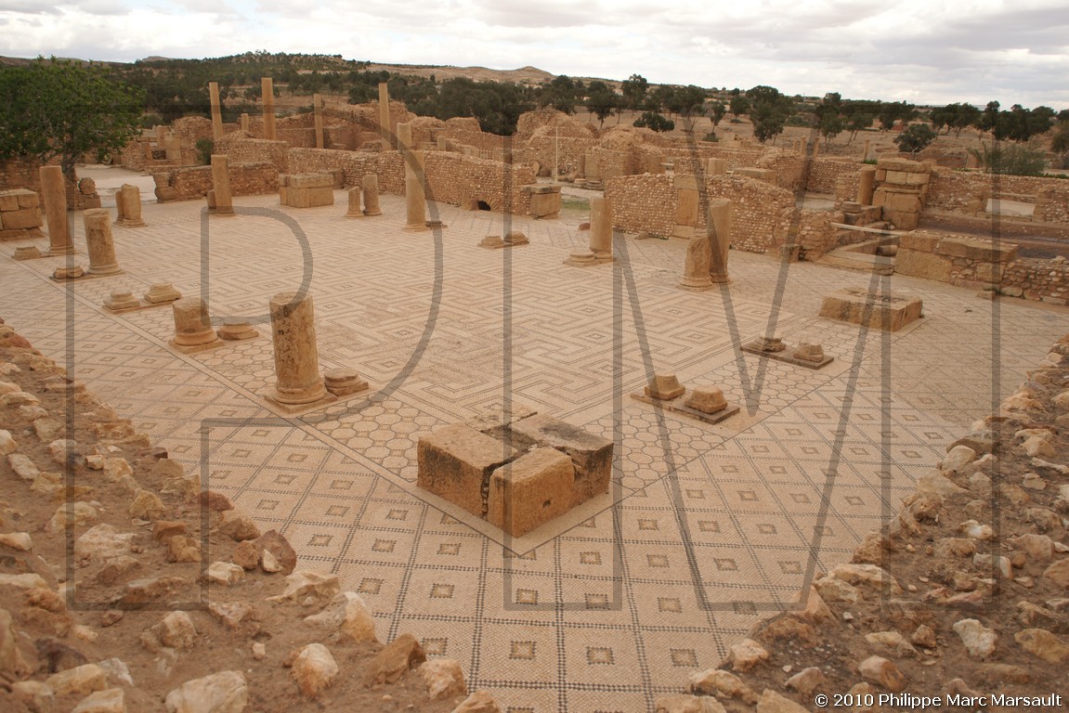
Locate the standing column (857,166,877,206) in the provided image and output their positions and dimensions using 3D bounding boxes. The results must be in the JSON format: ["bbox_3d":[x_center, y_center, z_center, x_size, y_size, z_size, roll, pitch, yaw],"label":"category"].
[{"bbox_3d":[12.447,-6.349,26.700,0.520,1.500,0.520,18,23,40],"label":"standing column"}]

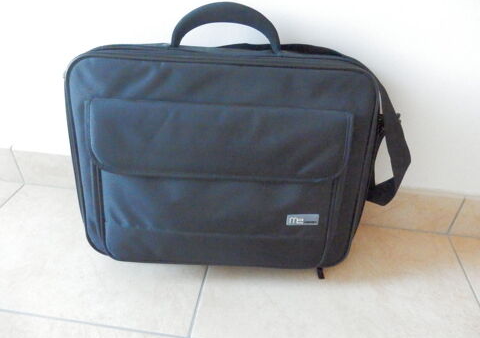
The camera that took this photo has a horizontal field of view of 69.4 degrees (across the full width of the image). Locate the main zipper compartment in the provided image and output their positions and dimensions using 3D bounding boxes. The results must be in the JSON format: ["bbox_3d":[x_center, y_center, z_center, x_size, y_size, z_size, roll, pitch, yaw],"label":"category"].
[{"bbox_3d":[-0.026,-0.012,0.520,0.415,0.315,0.107,3,22,-1],"label":"main zipper compartment"}]

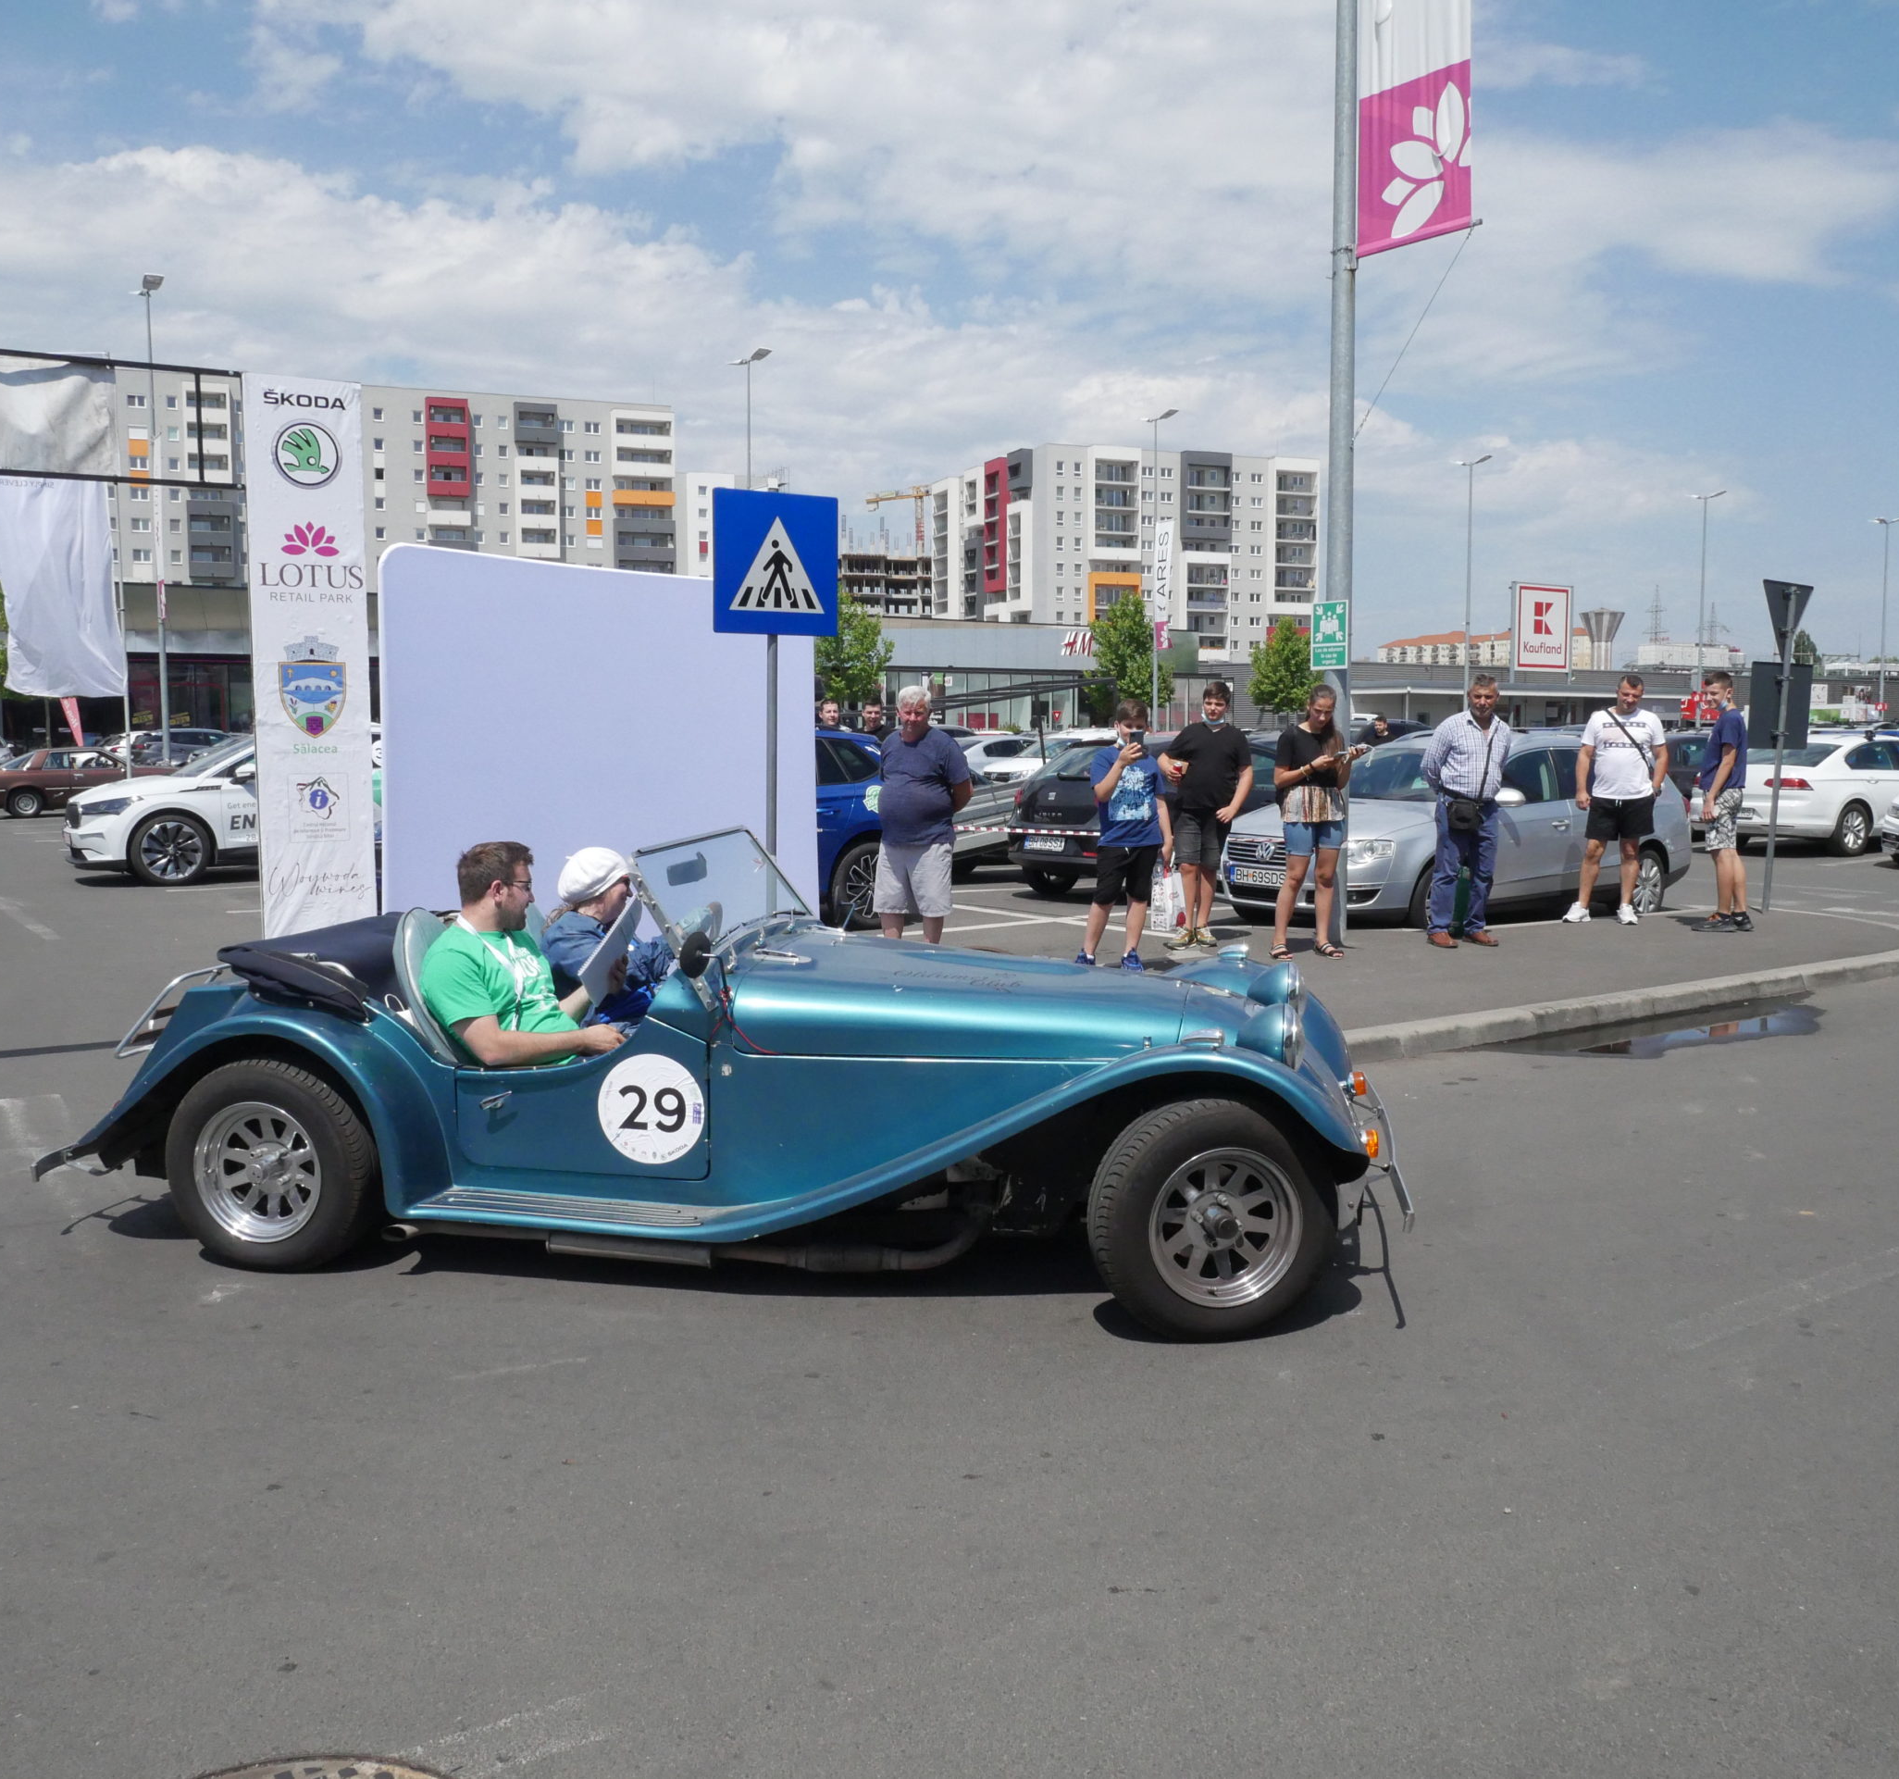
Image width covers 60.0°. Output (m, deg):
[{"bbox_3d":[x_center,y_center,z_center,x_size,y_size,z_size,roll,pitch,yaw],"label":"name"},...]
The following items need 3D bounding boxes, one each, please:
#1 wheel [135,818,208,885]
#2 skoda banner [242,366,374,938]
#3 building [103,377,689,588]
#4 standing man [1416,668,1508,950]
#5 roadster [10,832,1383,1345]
[{"bbox_3d":[-8.090,-0.382,17.046,0.710,0.710,0.240,-3,6,-30],"label":"wheel"},{"bbox_3d":[-2.957,-0.818,7.600,0.480,3.020,0.080,-3,6,-29],"label":"skoda banner"},{"bbox_3d":[-56.252,-31.206,165.510,54.500,34.864,16.000,-2,6,-19],"label":"building"},{"bbox_3d":[3.416,-0.510,10.815,0.540,1.740,0.360,0,5,-3],"label":"standing man"},{"bbox_3d":[-0.572,0.408,4.984,3.840,1.170,1.660,1,5,12],"label":"roadster"}]

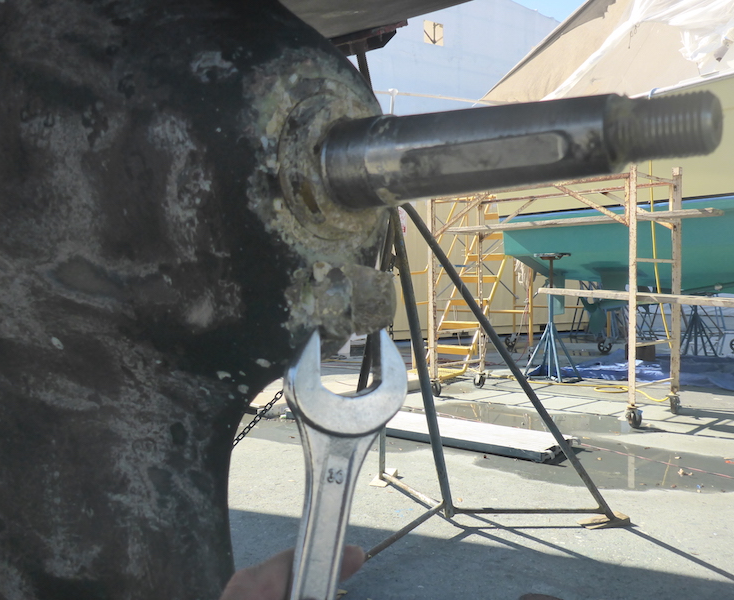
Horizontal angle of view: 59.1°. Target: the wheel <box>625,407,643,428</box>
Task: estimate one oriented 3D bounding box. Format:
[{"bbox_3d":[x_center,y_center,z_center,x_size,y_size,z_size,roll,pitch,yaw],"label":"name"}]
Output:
[{"bbox_3d":[1.873,0.825,4.530,0.080,0.157,0.130,-1,2,-7],"label":"wheel"}]

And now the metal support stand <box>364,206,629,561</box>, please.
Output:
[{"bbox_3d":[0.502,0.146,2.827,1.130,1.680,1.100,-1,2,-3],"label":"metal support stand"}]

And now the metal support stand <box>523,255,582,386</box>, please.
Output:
[{"bbox_3d":[1.953,0.156,6.850,0.480,1.350,0.480,0,2,31],"label":"metal support stand"}]

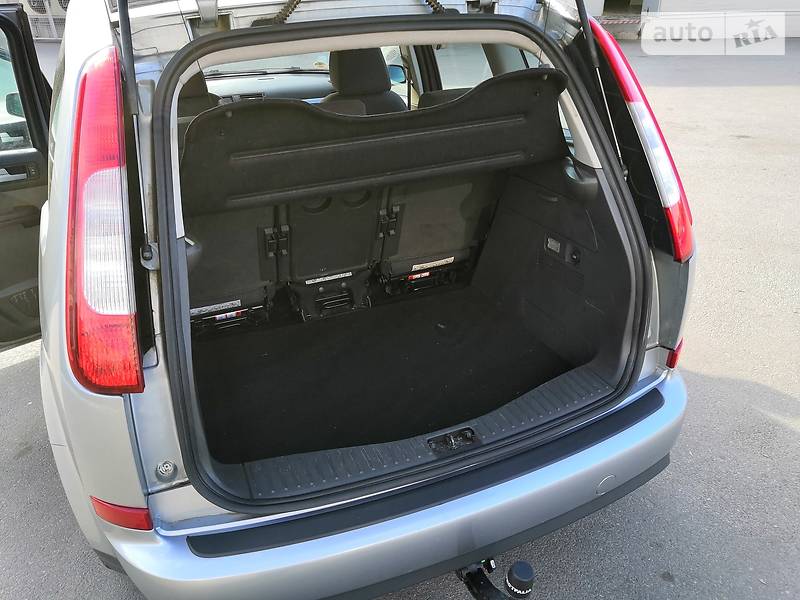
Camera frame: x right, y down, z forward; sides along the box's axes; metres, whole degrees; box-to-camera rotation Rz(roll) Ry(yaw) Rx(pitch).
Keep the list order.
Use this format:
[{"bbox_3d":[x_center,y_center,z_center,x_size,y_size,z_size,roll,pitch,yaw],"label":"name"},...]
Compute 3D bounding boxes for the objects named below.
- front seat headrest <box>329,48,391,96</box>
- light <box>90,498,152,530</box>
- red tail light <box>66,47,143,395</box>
[{"bbox_3d":[-0.182,-1.027,2.774,0.265,0.215,0.120,-13,38,-18],"label":"front seat headrest"},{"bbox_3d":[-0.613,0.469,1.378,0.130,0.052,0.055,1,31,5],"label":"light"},{"bbox_3d":[-0.595,-0.149,1.236,0.150,0.690,0.150,-6,-3,4],"label":"red tail light"}]

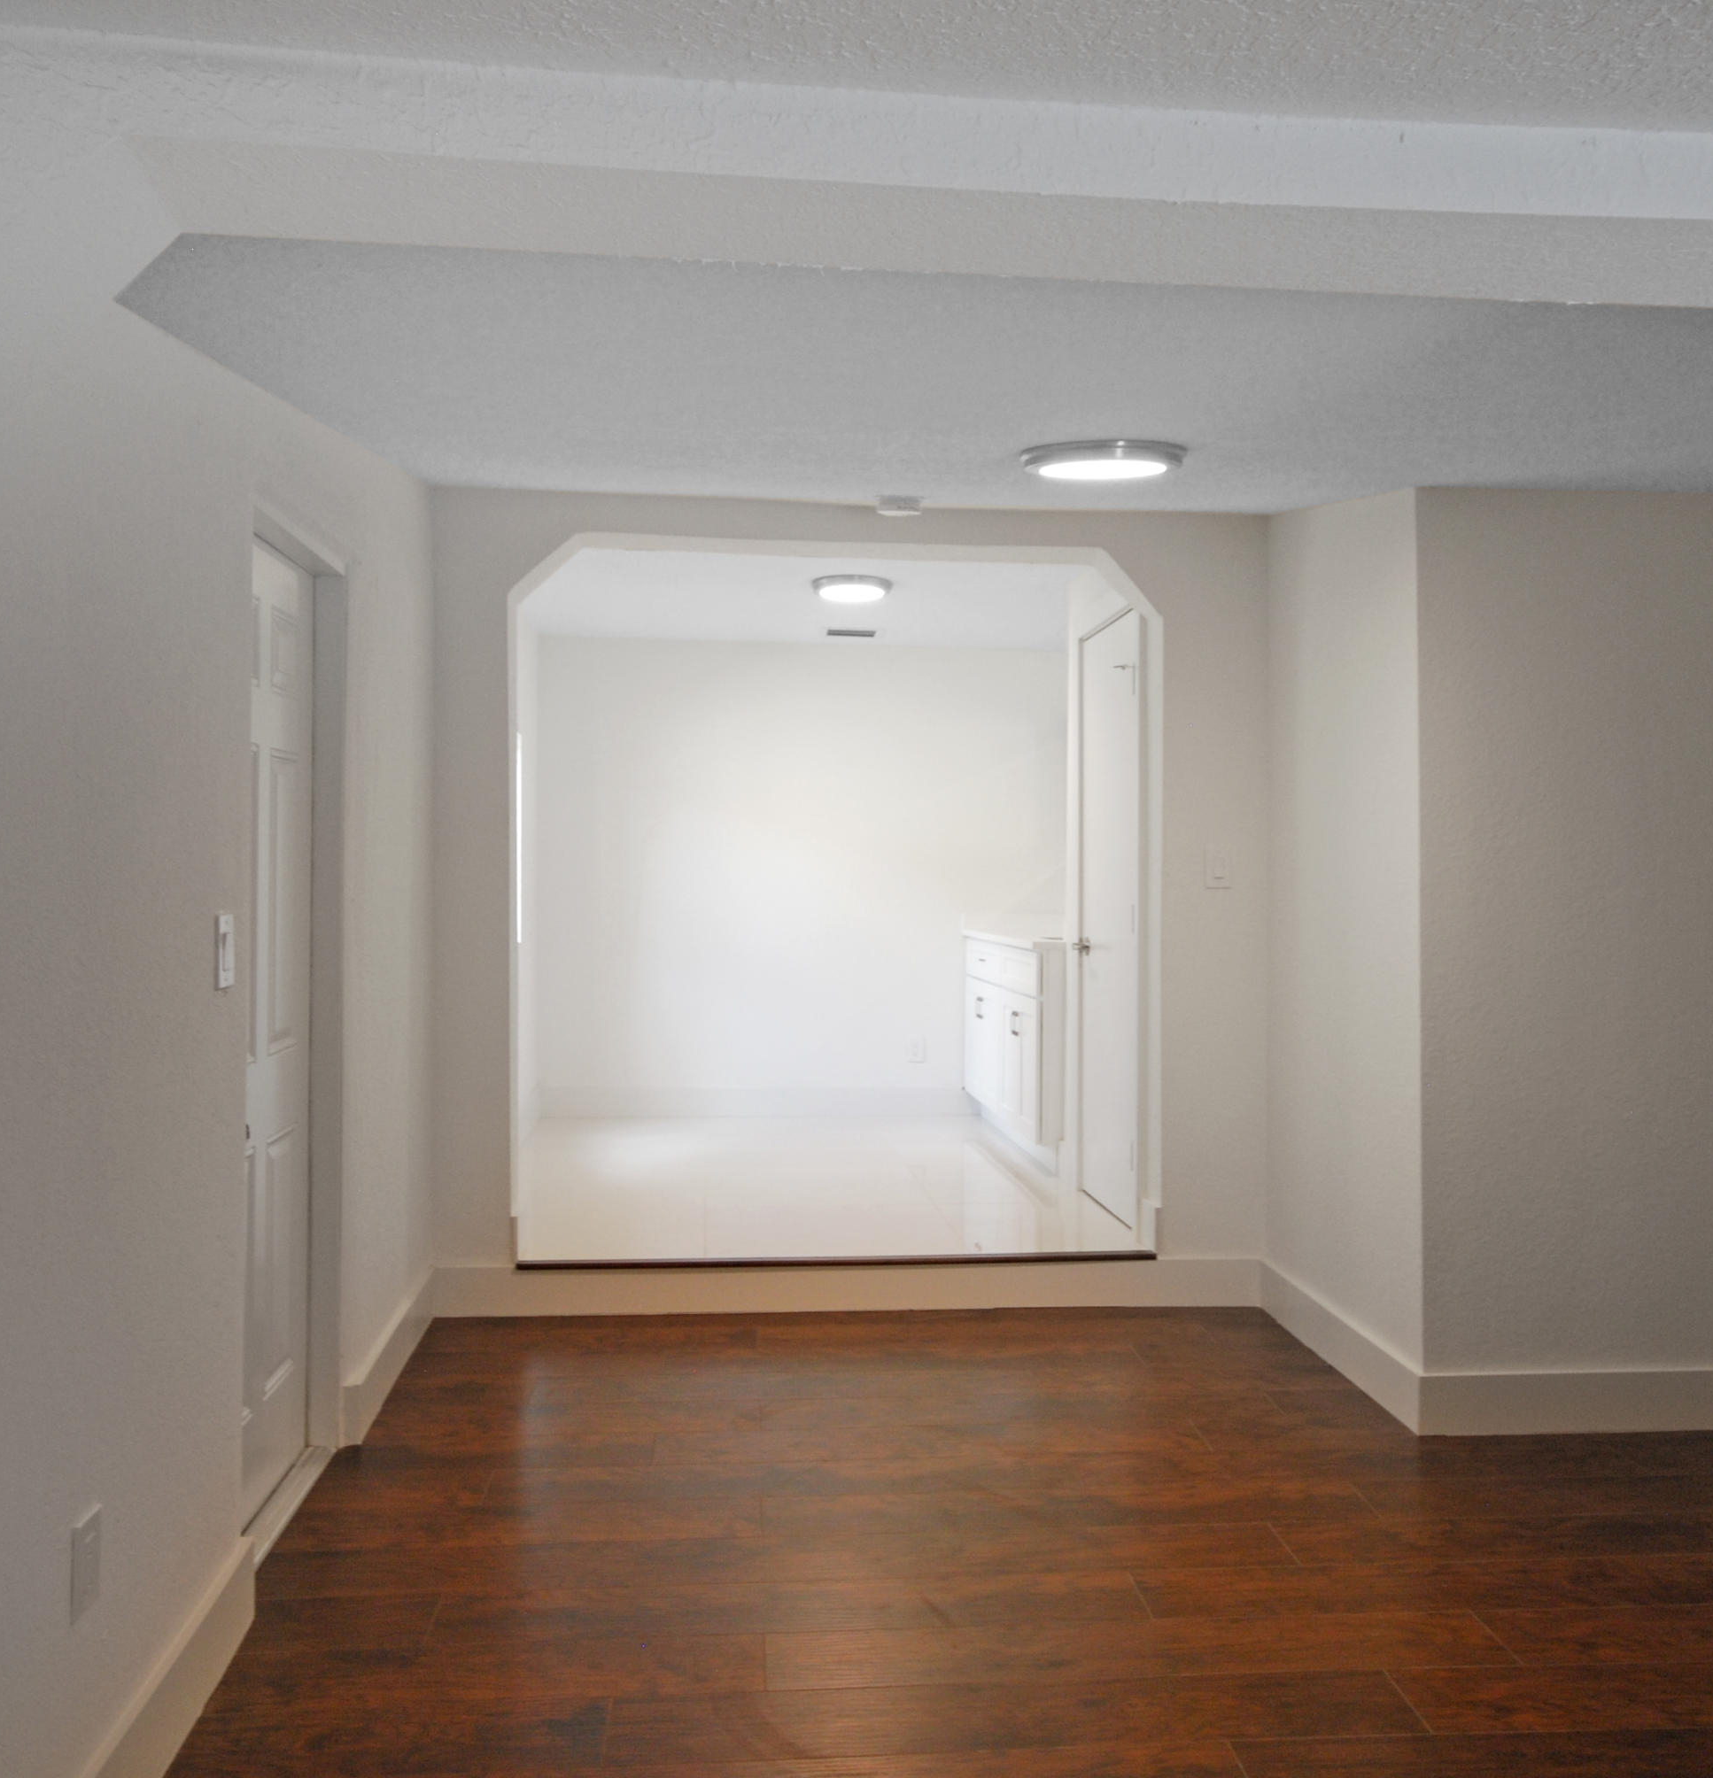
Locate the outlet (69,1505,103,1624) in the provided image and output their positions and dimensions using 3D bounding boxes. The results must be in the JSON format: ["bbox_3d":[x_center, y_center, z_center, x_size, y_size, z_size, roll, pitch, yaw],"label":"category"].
[{"bbox_3d":[-1.009,0.891,2.037,0.009,0.122,0.082,0,0,-5],"label":"outlet"}]

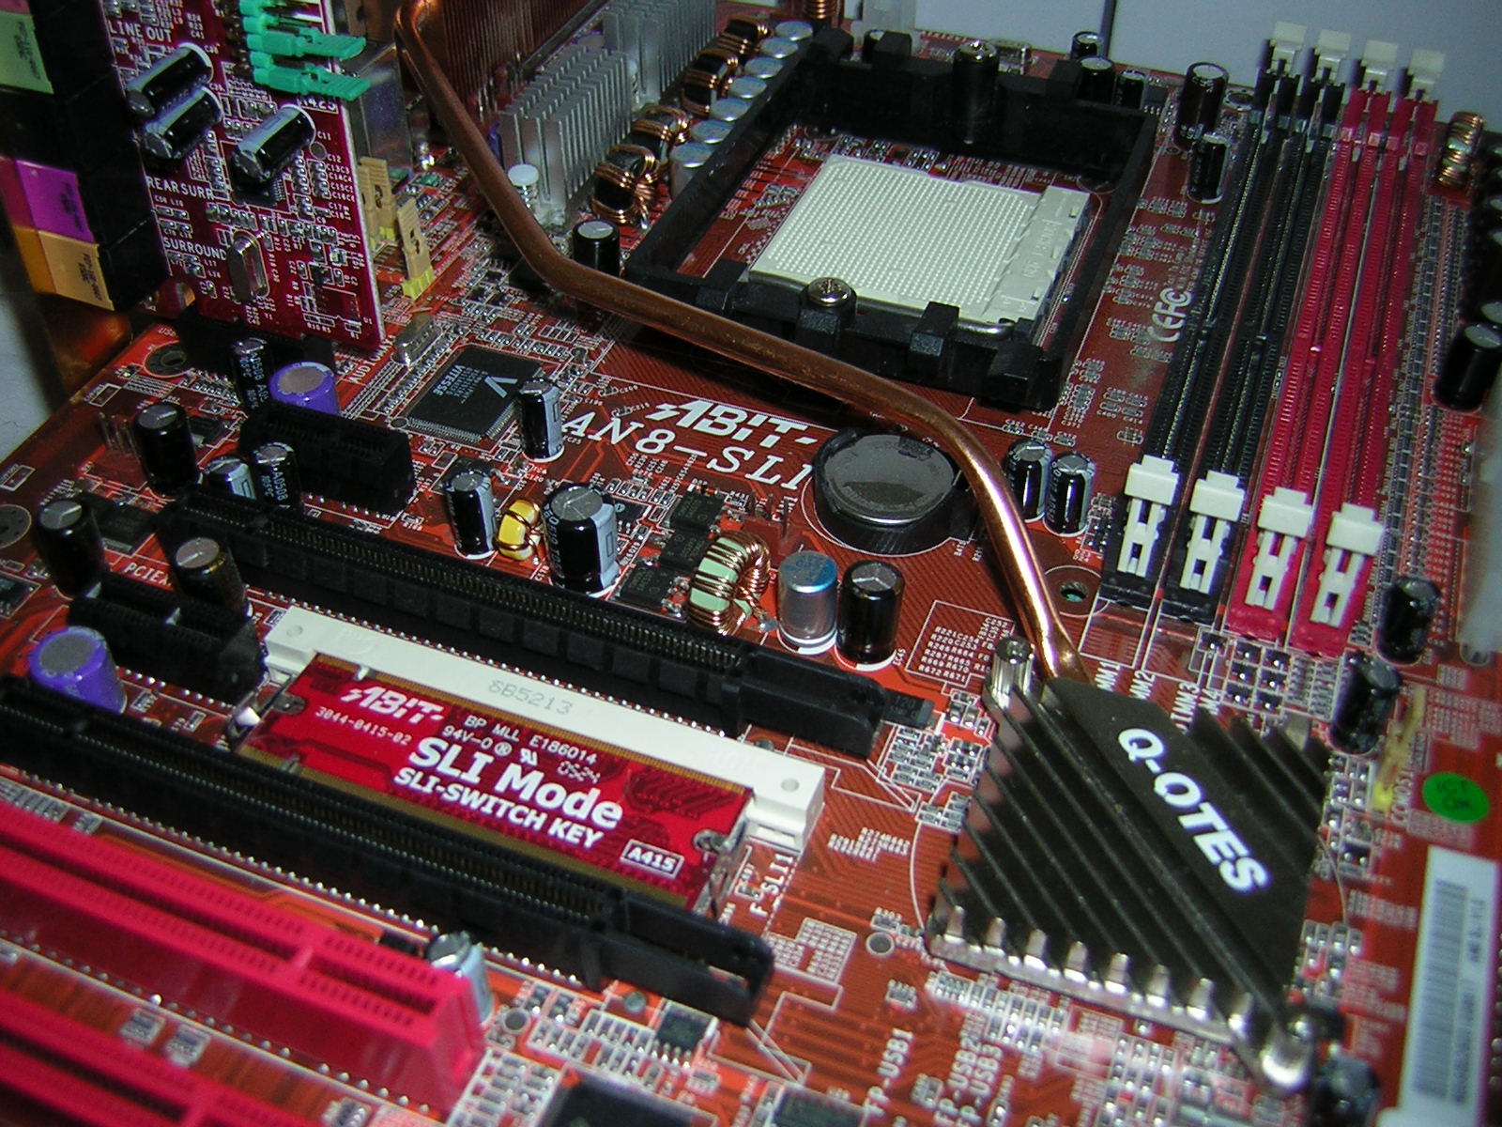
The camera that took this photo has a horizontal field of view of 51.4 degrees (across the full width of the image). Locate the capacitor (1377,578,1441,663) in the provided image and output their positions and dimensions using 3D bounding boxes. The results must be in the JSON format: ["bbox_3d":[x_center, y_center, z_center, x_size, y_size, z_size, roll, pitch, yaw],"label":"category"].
[{"bbox_3d":[0.091,0.008,0.217,0.006,0.011,0.006,16,46,15],"label":"capacitor"}]

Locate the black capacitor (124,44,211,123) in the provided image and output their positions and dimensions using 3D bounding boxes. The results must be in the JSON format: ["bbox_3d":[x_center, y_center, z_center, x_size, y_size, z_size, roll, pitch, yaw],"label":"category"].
[{"bbox_3d":[-0.084,-0.069,0.225,0.006,0.006,0.011,15,46,16],"label":"black capacitor"}]

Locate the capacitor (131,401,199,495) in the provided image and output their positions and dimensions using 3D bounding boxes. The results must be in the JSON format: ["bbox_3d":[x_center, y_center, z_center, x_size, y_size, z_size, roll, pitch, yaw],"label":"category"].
[{"bbox_3d":[-0.091,-0.018,0.243,0.008,0.012,0.008,15,46,16],"label":"capacitor"}]

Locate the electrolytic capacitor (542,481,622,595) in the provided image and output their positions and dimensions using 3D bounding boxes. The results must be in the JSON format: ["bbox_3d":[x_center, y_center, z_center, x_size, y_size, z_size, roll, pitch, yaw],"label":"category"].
[{"bbox_3d":[-0.024,-0.003,0.222,0.010,0.012,0.010,0,44,0],"label":"electrolytic capacitor"}]

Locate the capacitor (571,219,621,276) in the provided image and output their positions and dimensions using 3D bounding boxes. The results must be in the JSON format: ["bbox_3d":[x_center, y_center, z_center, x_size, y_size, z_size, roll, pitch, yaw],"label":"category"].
[{"bbox_3d":[-0.027,-0.054,0.278,0.008,0.012,0.008,0,44,0],"label":"capacitor"}]

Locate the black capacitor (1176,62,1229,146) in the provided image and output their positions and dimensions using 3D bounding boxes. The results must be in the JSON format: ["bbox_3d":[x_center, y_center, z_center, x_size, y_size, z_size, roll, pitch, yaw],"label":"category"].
[{"bbox_3d":[0.092,-0.093,0.317,0.008,0.015,0.008,15,46,16],"label":"black capacitor"}]

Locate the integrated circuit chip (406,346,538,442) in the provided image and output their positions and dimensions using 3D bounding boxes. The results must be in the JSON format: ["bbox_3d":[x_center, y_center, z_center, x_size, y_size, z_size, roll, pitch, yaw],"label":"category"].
[{"bbox_3d":[-0.046,-0.028,0.259,0.016,0.002,0.022,16,46,15],"label":"integrated circuit chip"}]

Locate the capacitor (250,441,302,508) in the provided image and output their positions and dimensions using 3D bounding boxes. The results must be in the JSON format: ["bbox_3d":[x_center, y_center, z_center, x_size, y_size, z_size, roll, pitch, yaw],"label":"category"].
[{"bbox_3d":[-0.071,-0.012,0.236,0.006,0.011,0.006,0,44,0],"label":"capacitor"}]

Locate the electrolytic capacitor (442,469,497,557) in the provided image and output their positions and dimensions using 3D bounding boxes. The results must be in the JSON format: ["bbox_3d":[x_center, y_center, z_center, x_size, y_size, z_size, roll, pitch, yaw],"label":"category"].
[{"bbox_3d":[-0.041,-0.007,0.226,0.006,0.012,0.006,0,44,0],"label":"electrolytic capacitor"}]

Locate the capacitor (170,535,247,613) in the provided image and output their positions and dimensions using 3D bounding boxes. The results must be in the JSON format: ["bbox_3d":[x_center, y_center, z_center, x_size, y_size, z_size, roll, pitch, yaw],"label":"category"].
[{"bbox_3d":[-0.077,0.003,0.221,0.008,0.011,0.008,0,44,0],"label":"capacitor"}]

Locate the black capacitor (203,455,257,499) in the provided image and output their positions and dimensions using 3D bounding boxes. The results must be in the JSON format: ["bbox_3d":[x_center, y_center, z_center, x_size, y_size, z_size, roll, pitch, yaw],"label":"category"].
[{"bbox_3d":[-0.076,-0.010,0.230,0.006,0.011,0.006,15,46,16],"label":"black capacitor"}]

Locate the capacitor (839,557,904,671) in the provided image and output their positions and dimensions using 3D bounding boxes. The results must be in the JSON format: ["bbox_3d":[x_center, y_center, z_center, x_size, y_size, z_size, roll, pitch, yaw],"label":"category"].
[{"bbox_3d":[0.017,0.007,0.217,0.008,0.011,0.008,15,46,16],"label":"capacitor"}]

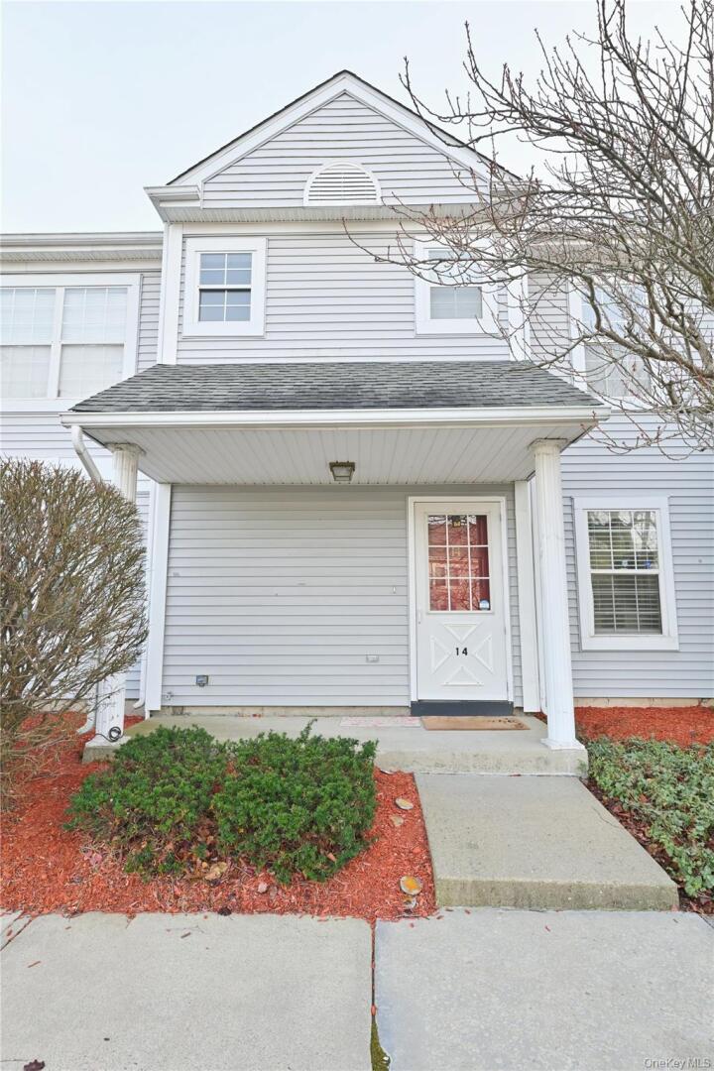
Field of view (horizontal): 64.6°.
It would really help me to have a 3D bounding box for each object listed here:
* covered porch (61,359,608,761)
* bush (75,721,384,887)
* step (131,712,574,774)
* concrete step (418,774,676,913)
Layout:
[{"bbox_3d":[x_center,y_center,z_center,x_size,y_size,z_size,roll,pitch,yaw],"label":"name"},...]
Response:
[{"bbox_3d":[-0.157,-0.166,4.987,3.980,3.807,1.970,0,-8,2],"label":"covered porch"},{"bbox_3d":[-0.860,1.607,3.615,1.960,0.590,0.960,0,-8,2],"label":"bush"},{"bbox_3d":[-0.159,1.815,4.987,3.831,0.184,1.409,0,-8,2],"label":"step"},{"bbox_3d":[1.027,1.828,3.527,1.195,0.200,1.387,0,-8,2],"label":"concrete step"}]

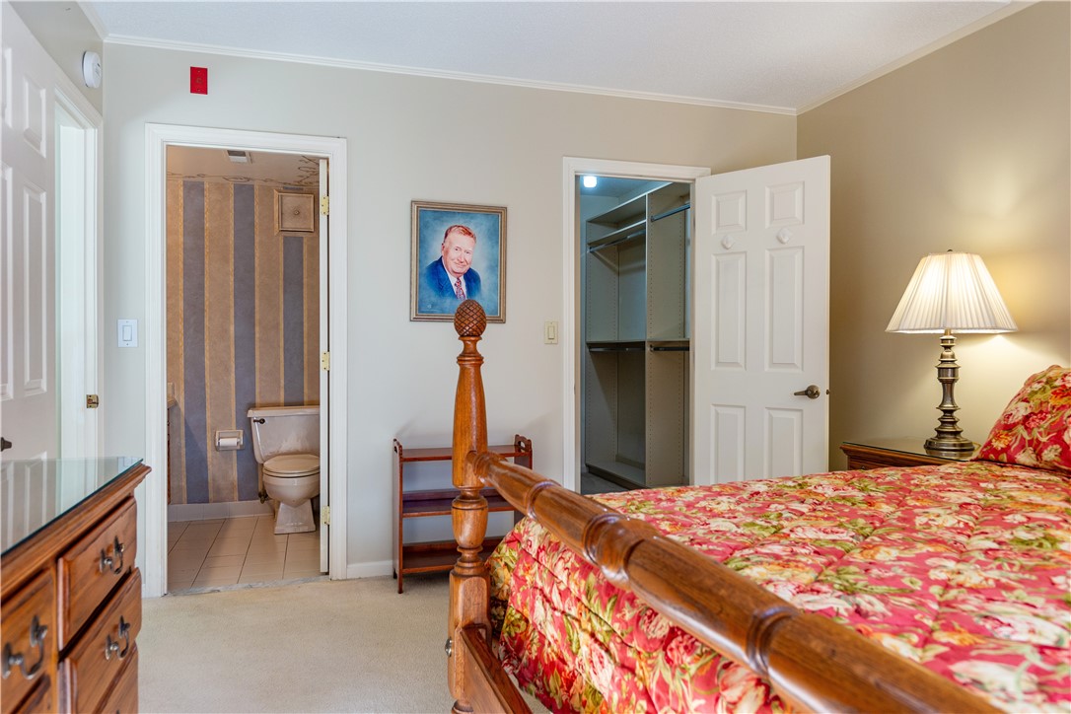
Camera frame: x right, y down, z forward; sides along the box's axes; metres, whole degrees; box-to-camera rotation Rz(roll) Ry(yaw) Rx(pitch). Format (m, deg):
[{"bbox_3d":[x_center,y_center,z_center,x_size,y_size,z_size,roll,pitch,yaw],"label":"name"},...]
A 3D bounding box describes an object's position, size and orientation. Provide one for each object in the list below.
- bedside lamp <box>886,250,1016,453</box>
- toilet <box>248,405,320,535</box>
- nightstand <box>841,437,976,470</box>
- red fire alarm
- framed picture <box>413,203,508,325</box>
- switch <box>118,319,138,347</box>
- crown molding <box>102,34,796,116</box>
[{"bbox_3d":[1.614,-0.013,2.786,0.435,0.780,0.435,0,0,-16],"label":"bedside lamp"},{"bbox_3d":[-1.496,0.684,4.447,0.550,0.735,0.690,0,0,-16],"label":"toilet"},{"bbox_3d":[1.625,0.717,2.916,0.390,0.676,0.640,0,0,-16],"label":"nightstand"},{"bbox_3d":[-1.505,-1.237,3.195,0.070,0.116,0.008,0,0,-16],"label":"red fire alarm"},{"bbox_3d":[-0.376,-0.459,3.520,0.473,0.577,0.030,0,0,-16],"label":"framed picture"},{"bbox_3d":[-1.781,-0.101,3.119,0.076,0.121,0.010,0,0,-16],"label":"switch"},{"bbox_3d":[-0.185,-1.385,3.567,3.510,0.030,0.036,0,0,-16],"label":"crown molding"}]

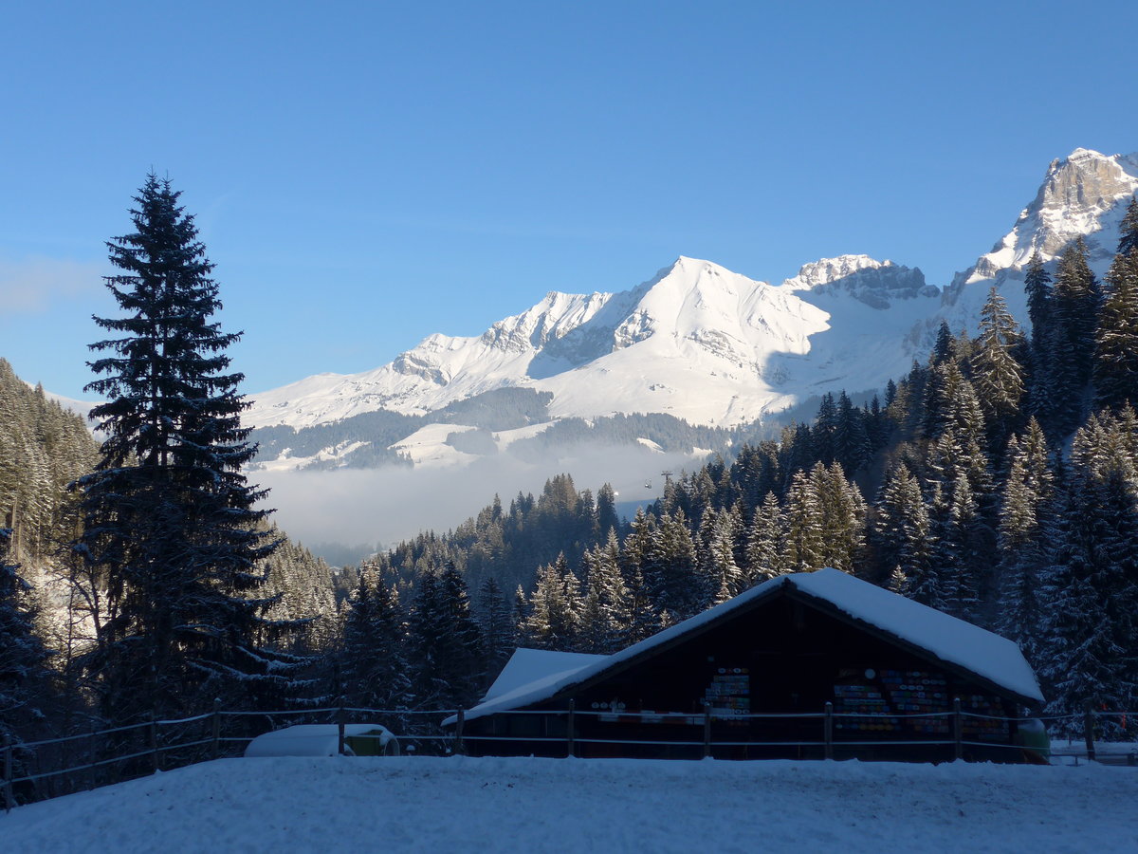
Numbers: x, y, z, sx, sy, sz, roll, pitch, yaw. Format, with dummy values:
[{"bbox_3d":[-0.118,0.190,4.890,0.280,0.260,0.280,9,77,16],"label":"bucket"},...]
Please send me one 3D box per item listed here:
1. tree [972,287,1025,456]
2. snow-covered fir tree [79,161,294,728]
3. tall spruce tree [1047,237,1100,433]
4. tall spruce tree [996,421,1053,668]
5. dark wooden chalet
[{"bbox_3d":[54.883,-7.095,185.000,6.790,21.590,6.790,0,-4,0],"label":"tree"},{"bbox_3d":[-13.858,1.023,52.000,7.910,20.150,7.910,0,-4,0],"label":"snow-covered fir tree"},{"bbox_3d":[57.495,-10.006,165.000,6.270,22.720,6.270,0,-4,0],"label":"tall spruce tree"},{"bbox_3d":[40.953,10.781,130.000,5.110,22.500,5.110,0,-4,0],"label":"tall spruce tree"},{"bbox_3d":[5.800,6.798,42.959,15.300,5.600,13.000,-1,-4,15],"label":"dark wooden chalet"}]

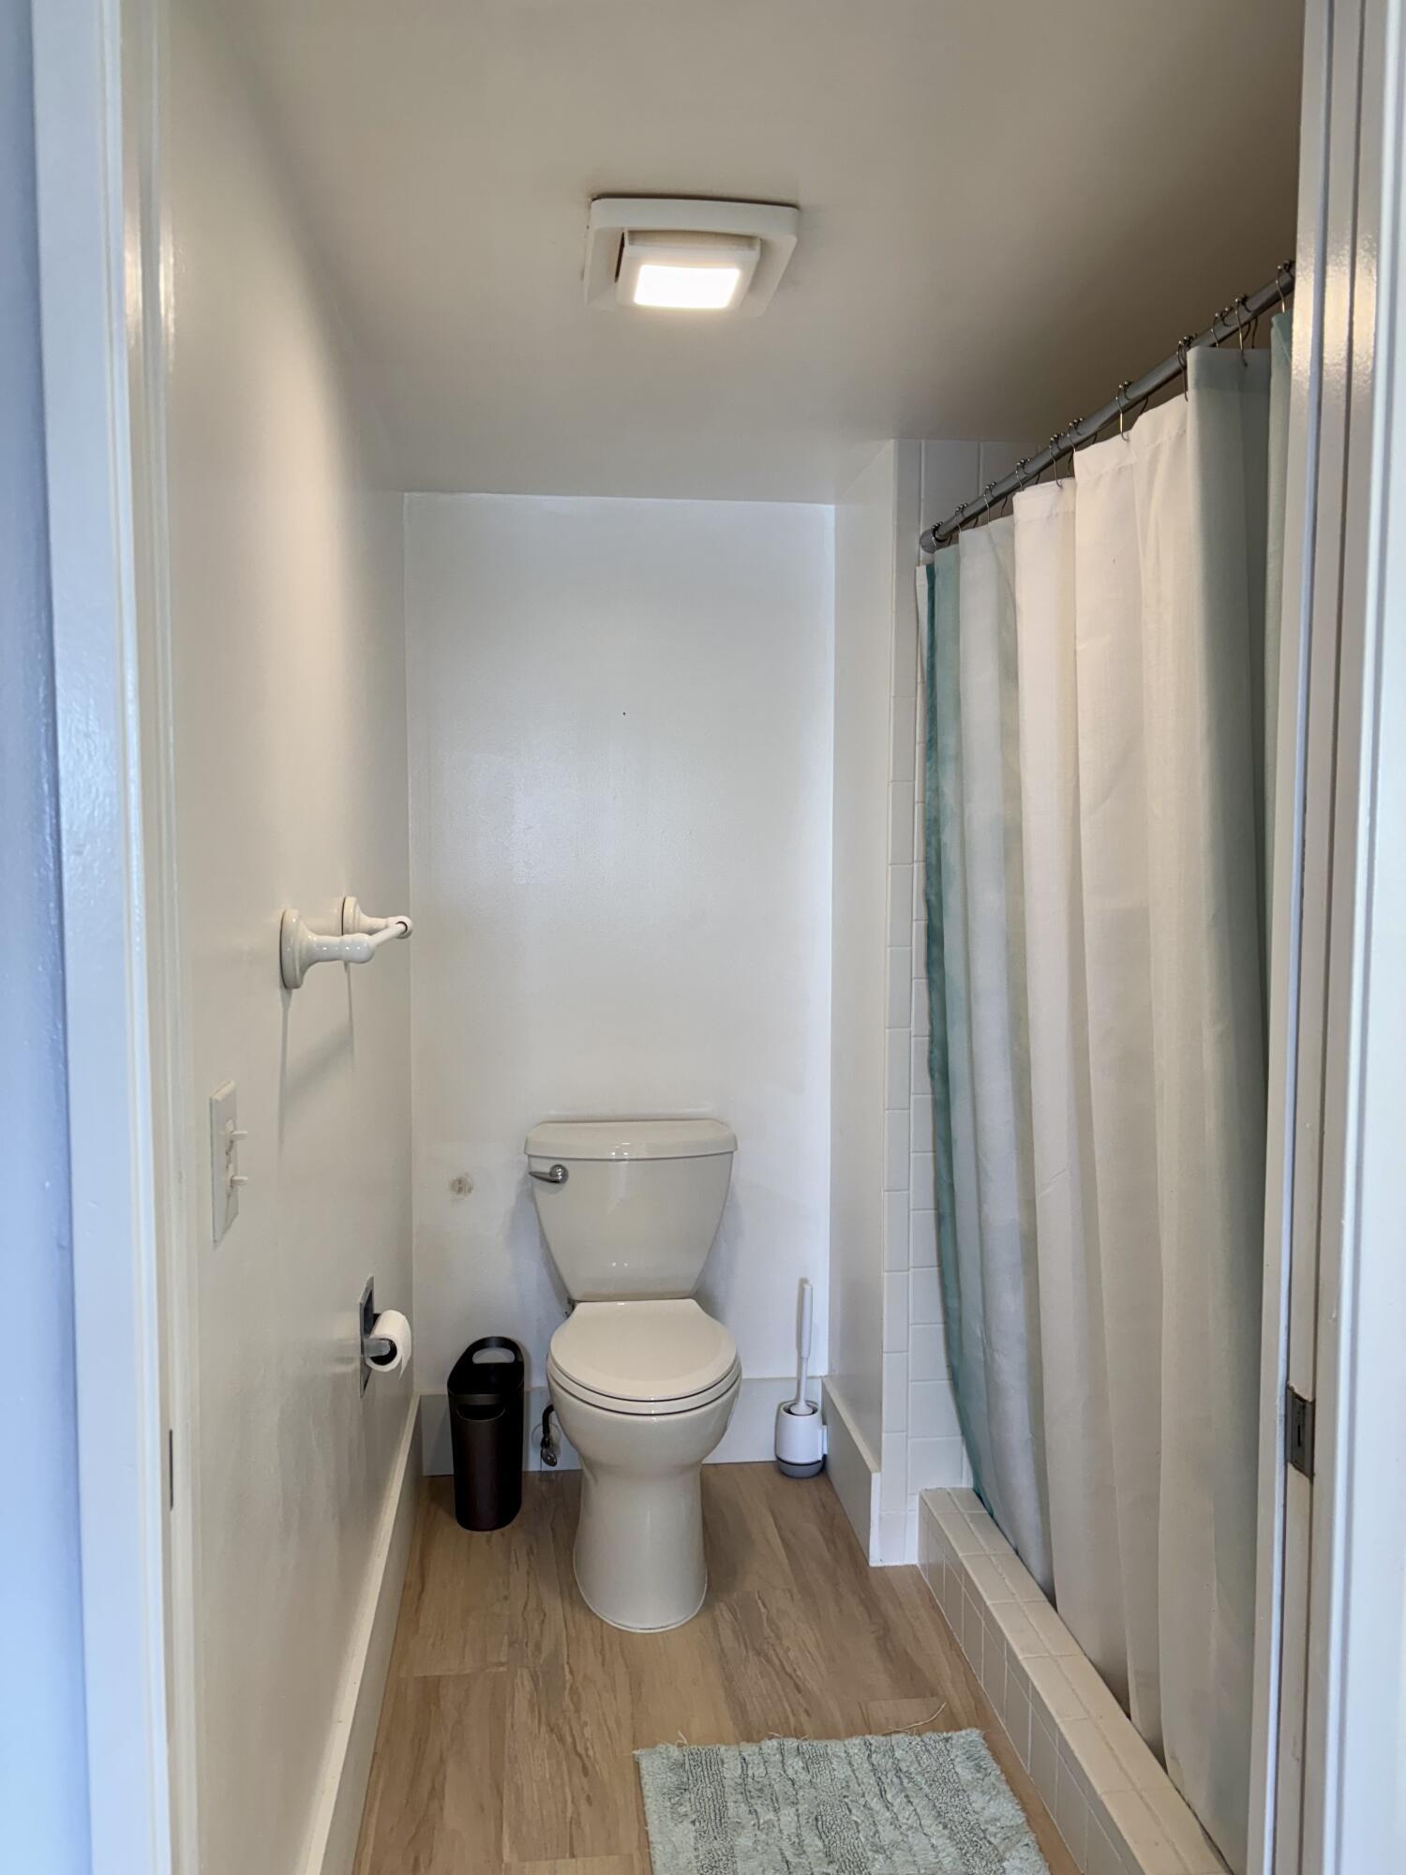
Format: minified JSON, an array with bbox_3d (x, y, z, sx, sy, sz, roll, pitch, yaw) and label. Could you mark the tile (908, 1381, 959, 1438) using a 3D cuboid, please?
[{"bbox_3d":[0.446,0.898,2.692,0.108,0.108,0.010,0,4,-7],"label":"tile"}]

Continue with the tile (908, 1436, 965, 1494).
[{"bbox_3d":[0.447,1.012,2.701,0.108,0.108,0.010,0,4,-7],"label":"tile"}]

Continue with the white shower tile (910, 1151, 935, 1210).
[{"bbox_3d":[0.447,0.459,2.660,0.108,0.108,0.010,0,4,-7],"label":"white shower tile"}]

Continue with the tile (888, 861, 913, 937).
[{"bbox_3d":[0.366,-0.062,2.611,0.052,0.150,0.010,0,4,-7],"label":"tile"}]

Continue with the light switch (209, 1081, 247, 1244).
[{"bbox_3d":[-0.400,0.189,1.198,0.019,0.117,0.072,0,4,-7],"label":"light switch"}]

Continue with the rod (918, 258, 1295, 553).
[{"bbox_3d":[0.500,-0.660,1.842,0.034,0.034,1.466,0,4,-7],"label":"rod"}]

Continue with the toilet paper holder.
[{"bbox_3d":[-0.497,0.622,2.194,0.064,0.150,0.145,0,4,-7],"label":"toilet paper holder"}]

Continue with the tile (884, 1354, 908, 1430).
[{"bbox_3d":[0.364,0.865,2.679,0.050,0.152,0.010,0,4,-7],"label":"tile"}]

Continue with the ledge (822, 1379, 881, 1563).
[{"bbox_3d":[0.303,1.092,2.921,0.021,0.186,0.475,0,4,-7],"label":"ledge"}]

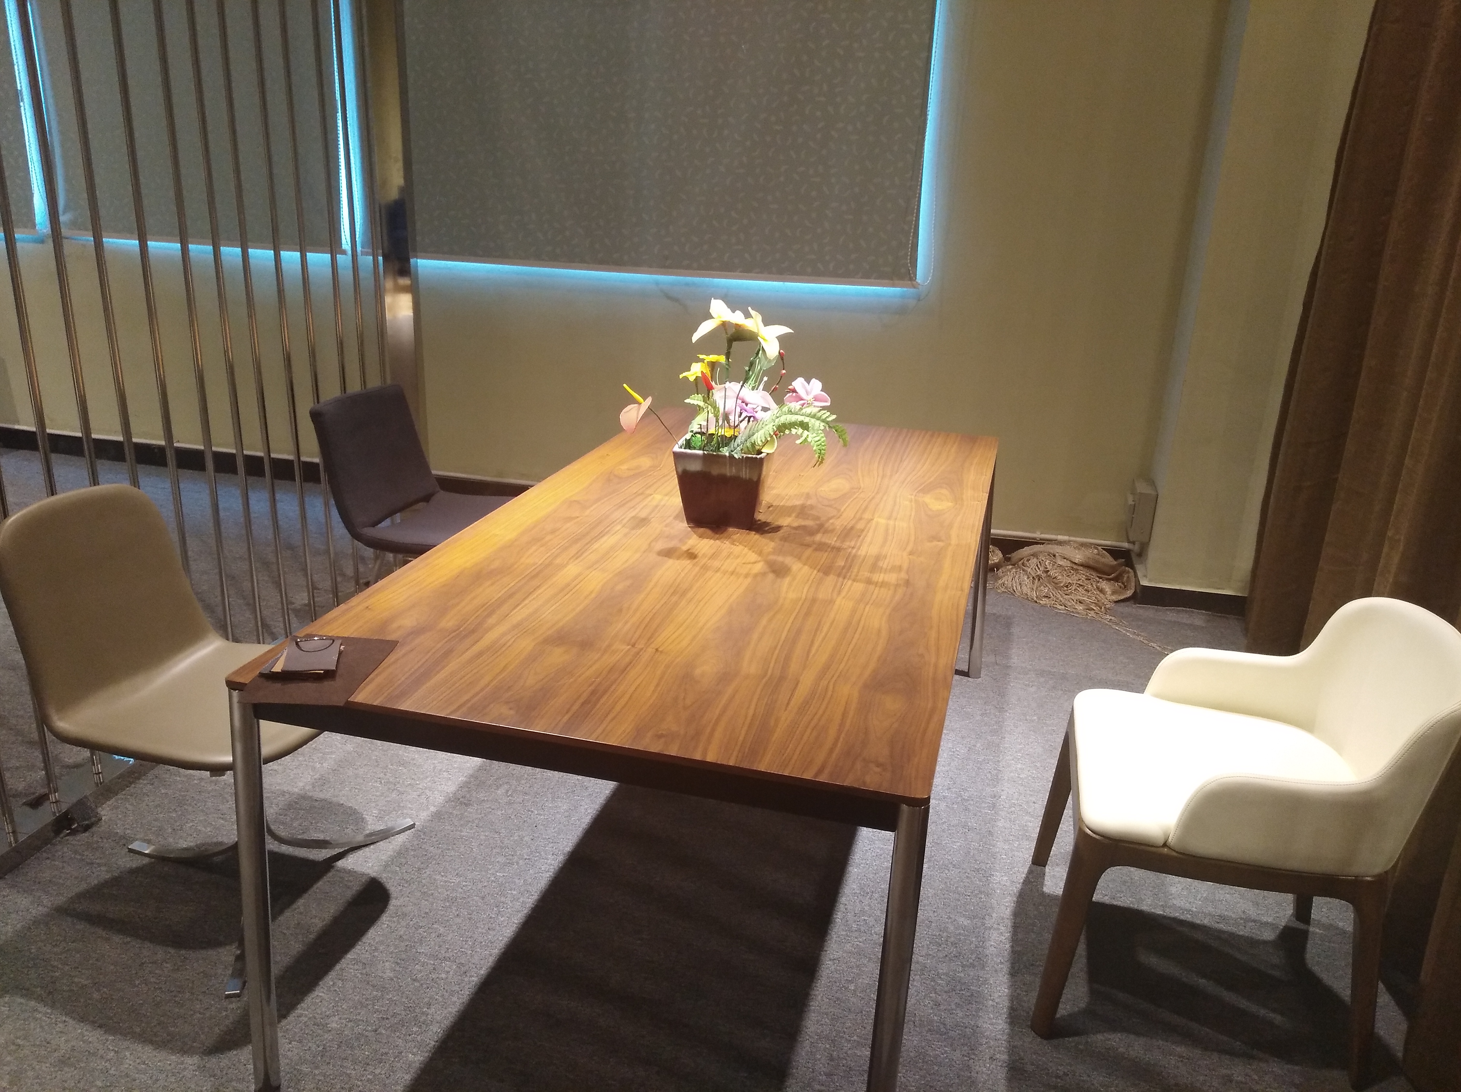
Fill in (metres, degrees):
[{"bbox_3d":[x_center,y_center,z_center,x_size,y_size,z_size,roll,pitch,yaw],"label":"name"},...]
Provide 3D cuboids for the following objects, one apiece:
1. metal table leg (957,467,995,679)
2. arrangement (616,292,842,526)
[{"bbox_3d":[0.753,0.063,3.272,0.045,0.715,0.045,7,20,14],"label":"metal table leg"},{"bbox_3d":[0.006,-0.278,2.297,0.480,0.460,0.300,3,19,2],"label":"arrangement"}]

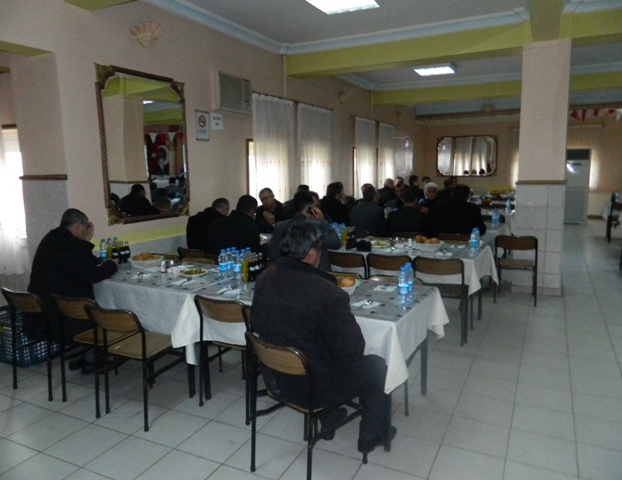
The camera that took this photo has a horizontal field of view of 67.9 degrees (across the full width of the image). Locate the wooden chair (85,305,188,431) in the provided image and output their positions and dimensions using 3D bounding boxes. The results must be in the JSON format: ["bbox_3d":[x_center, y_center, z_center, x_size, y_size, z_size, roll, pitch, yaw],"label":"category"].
[{"bbox_3d":[-1.098,0.744,3.026,0.440,0.770,0.520,3,9,27],"label":"wooden chair"}]

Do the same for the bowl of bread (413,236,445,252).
[{"bbox_3d":[1.131,0.040,4.464,0.290,0.110,0.240,0,9,13],"label":"bowl of bread"}]

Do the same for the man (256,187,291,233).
[{"bbox_3d":[-0.471,-0.007,6.104,0.560,1.360,0.780,3,9,27],"label":"man"}]

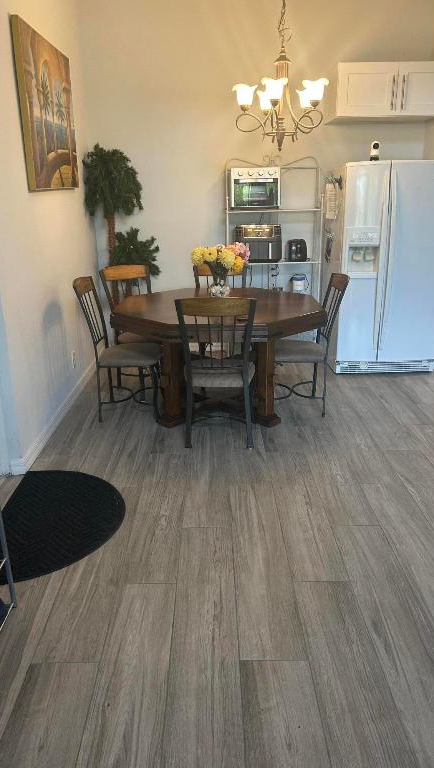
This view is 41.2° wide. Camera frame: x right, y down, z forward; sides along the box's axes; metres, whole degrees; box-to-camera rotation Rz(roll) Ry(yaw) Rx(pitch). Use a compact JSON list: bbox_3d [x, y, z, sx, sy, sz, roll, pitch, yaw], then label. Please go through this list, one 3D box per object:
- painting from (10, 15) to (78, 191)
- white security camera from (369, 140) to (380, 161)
[{"bbox_3d":[-1.107,-1.778,3.846,0.046,0.916,1.132,-1,19,0],"label":"painting"},{"bbox_3d":[1.222,-1.810,4.476,0.075,0.145,0.075,3,19,11],"label":"white security camera"}]

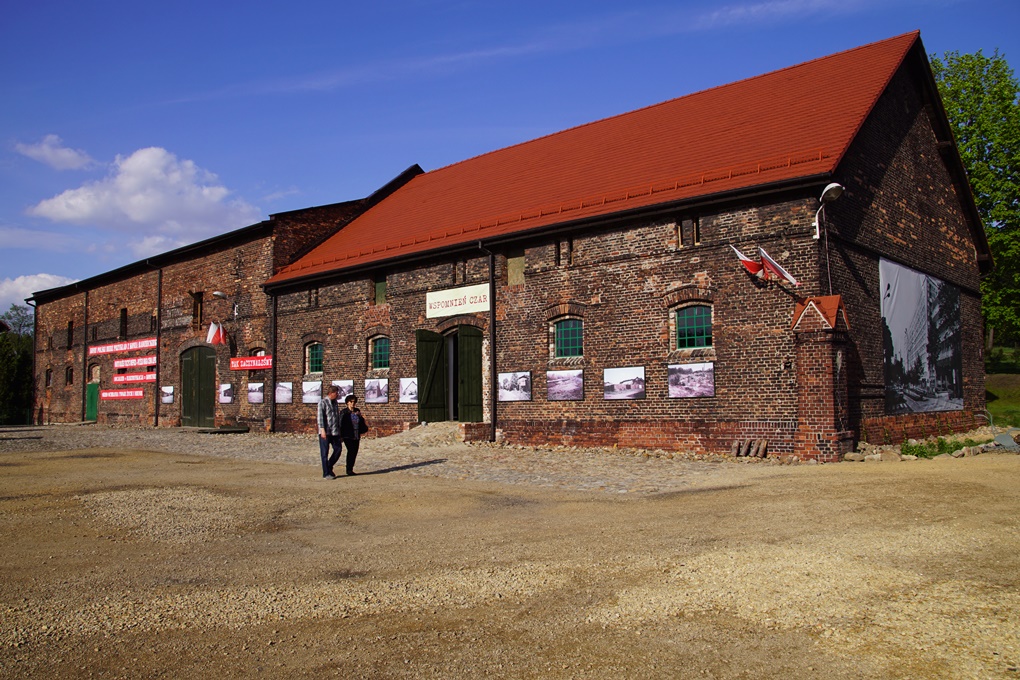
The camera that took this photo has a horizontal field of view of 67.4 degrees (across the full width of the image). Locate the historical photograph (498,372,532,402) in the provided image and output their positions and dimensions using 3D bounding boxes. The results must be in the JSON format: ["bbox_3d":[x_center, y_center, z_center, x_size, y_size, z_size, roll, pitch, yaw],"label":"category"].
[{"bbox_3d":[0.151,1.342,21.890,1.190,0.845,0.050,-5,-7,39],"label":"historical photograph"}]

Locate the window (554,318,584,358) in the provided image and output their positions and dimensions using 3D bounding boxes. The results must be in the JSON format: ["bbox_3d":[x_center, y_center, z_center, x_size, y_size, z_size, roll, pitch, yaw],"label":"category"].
[{"bbox_3d":[1.674,-0.056,21.018,0.971,1.036,0.120,-5,-7,39],"label":"window"}]

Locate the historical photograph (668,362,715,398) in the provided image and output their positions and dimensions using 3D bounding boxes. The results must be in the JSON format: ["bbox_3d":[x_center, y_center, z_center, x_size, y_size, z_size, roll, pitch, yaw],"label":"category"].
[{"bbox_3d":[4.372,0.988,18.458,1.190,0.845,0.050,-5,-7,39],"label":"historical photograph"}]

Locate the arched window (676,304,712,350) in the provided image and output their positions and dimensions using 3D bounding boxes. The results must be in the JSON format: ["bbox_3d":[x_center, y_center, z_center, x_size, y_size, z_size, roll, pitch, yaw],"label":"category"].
[{"bbox_3d":[4.543,-0.324,18.688,0.963,1.053,0.120,-5,-7,39],"label":"arched window"}]

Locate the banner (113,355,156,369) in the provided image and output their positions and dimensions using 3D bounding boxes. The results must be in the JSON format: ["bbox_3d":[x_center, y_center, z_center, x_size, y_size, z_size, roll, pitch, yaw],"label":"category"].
[{"bbox_3d":[-18.425,1.094,37.588,4.961,0.478,0.040,-5,-7,41],"label":"banner"}]

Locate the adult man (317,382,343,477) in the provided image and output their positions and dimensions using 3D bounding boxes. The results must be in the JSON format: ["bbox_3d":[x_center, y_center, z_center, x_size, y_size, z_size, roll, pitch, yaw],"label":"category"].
[{"bbox_3d":[-3.340,1.718,14.226,0.420,1.706,0.500,-5,-7,42],"label":"adult man"}]

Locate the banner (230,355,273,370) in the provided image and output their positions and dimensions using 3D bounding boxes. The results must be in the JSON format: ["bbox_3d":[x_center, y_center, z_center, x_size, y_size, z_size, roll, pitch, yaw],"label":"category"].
[{"bbox_3d":[-10.292,0.927,30.510,3.174,0.483,0.040,-5,-7,41],"label":"banner"}]

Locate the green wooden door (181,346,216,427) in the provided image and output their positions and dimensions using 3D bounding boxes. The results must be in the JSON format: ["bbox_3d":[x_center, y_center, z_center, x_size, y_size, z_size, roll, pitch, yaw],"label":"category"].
[{"bbox_3d":[-14.482,2.181,35.768,3.340,3.740,0.150,-4,-6,41],"label":"green wooden door"}]

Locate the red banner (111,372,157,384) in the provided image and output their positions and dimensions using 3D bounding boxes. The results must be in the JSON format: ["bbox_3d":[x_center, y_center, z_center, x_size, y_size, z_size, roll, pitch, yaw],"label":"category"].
[{"bbox_3d":[-19.709,2.011,40.124,5.370,0.500,0.050,-4,-6,41],"label":"red banner"}]

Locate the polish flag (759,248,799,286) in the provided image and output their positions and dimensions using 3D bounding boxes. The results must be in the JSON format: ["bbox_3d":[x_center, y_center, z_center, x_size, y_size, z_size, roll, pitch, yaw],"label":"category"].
[{"bbox_3d":[5.958,-1.606,16.941,0.900,0.800,0.270,0,-4,-16],"label":"polish flag"}]

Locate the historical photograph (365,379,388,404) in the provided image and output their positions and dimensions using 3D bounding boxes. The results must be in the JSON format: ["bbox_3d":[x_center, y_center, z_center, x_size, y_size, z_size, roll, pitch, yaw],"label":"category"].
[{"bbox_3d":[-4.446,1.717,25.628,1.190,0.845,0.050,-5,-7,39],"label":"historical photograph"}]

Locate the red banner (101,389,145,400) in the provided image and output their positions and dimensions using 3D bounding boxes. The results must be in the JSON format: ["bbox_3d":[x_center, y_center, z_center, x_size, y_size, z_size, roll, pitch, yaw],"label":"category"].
[{"bbox_3d":[-20.852,2.963,41.059,5.440,0.490,0.050,-4,-6,41],"label":"red banner"}]

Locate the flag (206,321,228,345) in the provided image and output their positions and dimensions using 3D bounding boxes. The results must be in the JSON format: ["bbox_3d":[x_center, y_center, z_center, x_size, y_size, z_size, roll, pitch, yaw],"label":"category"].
[{"bbox_3d":[-12.704,-0.326,33.222,0.850,1.000,0.600,-4,-6,41],"label":"flag"}]

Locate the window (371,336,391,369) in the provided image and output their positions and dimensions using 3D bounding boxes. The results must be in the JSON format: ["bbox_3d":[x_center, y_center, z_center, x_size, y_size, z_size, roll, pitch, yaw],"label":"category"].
[{"bbox_3d":[-4.565,0.459,27.291,1.180,1.260,0.250,-4,-6,41],"label":"window"}]

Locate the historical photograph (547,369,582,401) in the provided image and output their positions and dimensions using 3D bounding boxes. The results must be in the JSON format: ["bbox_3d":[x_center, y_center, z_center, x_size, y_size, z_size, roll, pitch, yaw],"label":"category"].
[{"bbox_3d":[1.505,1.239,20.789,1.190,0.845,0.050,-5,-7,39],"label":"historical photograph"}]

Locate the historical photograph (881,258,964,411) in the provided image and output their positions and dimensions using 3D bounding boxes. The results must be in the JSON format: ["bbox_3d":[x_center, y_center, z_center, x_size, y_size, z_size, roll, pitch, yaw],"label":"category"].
[{"bbox_3d":[12.802,0.088,23.363,0.060,4.190,8.590,-5,-6,42],"label":"historical photograph"}]

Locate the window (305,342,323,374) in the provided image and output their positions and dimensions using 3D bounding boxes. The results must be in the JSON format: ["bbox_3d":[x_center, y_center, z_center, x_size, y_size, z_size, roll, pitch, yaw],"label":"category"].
[{"bbox_3d":[-7.540,0.687,29.864,1.180,1.260,0.250,-4,-6,41],"label":"window"}]

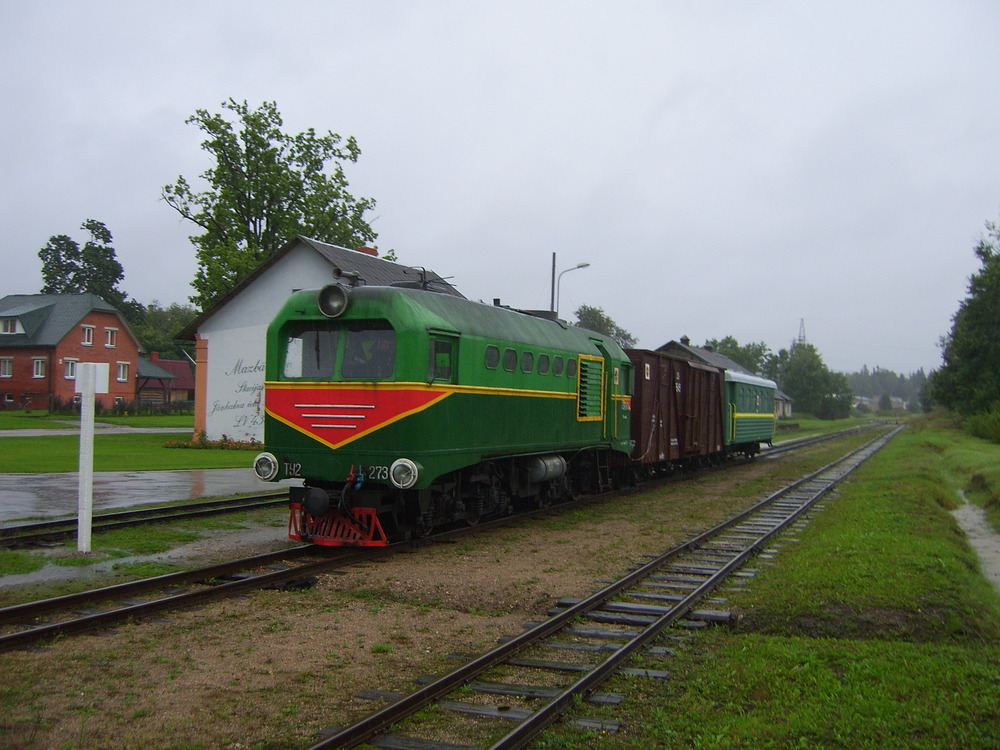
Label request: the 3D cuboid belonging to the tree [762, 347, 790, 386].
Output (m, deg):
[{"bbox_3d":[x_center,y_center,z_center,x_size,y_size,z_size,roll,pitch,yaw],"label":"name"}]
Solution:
[{"bbox_3d":[36.426,1.091,144.834,4.200,9.720,4.200,1,-2,14],"label":"tree"}]

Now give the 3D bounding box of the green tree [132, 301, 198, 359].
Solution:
[{"bbox_3d":[-38.209,-2.293,124.789,8.500,12.390,8.500,2,-2,-17],"label":"green tree"}]

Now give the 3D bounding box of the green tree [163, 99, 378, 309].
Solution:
[{"bbox_3d":[-12.136,-5.945,57.705,11.800,17.340,11.800,2,-2,-12],"label":"green tree"}]

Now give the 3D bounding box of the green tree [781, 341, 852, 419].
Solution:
[{"bbox_3d":[38.824,0.704,134.831,9.000,9.900,9.000,1,-2,16],"label":"green tree"}]

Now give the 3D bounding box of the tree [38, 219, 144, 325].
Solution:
[{"bbox_3d":[-41.764,-6.296,111.670,11.000,19.360,11.000,2,-2,-21],"label":"tree"}]

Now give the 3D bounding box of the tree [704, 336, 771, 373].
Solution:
[{"bbox_3d":[31.262,0.379,144.814,9.500,10.940,9.500,1,-2,12],"label":"tree"}]

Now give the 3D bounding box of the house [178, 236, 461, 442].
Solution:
[{"bbox_3d":[-5.319,-1.082,44.546,11.000,7.500,10.200,0,-2,23],"label":"house"}]

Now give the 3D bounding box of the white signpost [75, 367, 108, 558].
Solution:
[{"bbox_3d":[-4.563,0.912,12.161,0.380,2.090,0.140,0,-2,20],"label":"white signpost"}]

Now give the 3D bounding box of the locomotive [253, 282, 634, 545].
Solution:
[{"bbox_3d":[-0.194,0.563,17.505,2.350,3.320,10.600,0,-2,20],"label":"locomotive"}]

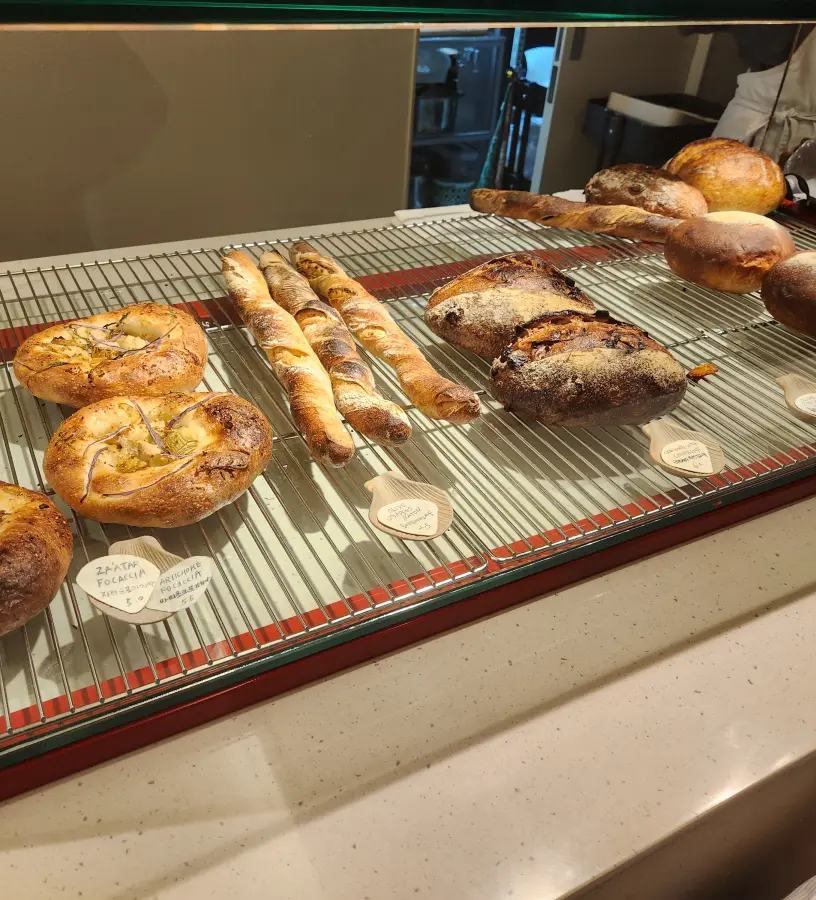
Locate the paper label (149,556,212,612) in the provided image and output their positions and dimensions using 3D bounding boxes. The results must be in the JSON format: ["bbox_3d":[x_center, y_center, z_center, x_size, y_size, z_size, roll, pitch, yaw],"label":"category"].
[{"bbox_3d":[-0.141,0.082,0.481,0.052,0.004,0.037,-24,53,-35],"label":"paper label"}]

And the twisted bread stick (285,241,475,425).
[{"bbox_3d":[-0.040,-0.132,0.805,0.042,0.033,0.405,-13,39,-24],"label":"twisted bread stick"}]

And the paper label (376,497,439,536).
[{"bbox_3d":[0.005,0.048,0.547,0.042,0.003,0.042,-21,42,-32],"label":"paper label"}]

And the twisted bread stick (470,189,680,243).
[{"bbox_3d":[0.288,-0.325,1.126,0.410,0.034,0.042,11,35,7],"label":"twisted bread stick"}]

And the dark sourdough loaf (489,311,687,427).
[{"bbox_3d":[0.160,-0.073,0.714,0.175,0.076,0.130,-3,36,-13],"label":"dark sourdough loaf"}]

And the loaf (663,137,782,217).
[{"bbox_3d":[0.479,-0.409,1.206,0.160,0.090,0.170,-15,39,-26],"label":"loaf"}]

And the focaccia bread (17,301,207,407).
[{"bbox_3d":[-0.250,-0.083,0.688,0.157,0.045,0.147,3,35,-2],"label":"focaccia bread"}]

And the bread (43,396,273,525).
[{"bbox_3d":[-0.181,-0.001,0.585,0.157,0.047,0.154,4,35,-3],"label":"bread"}]

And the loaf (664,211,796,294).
[{"bbox_3d":[0.402,-0.249,0.994,0.152,0.082,0.155,-4,36,-14],"label":"loaf"}]

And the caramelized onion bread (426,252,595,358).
[{"bbox_3d":[0.103,-0.141,0.790,0.178,0.074,0.135,-18,41,-29],"label":"caramelized onion bread"}]

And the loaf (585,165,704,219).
[{"bbox_3d":[0.345,-0.368,1.161,0.175,0.073,0.138,23,38,22],"label":"loaf"}]

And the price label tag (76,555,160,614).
[{"bbox_3d":[-0.173,0.081,0.477,0.048,0.003,0.052,-7,37,-16],"label":"price label tag"}]

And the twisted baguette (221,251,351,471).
[{"bbox_3d":[-0.124,-0.106,0.755,0.042,0.034,0.412,-9,38,-20],"label":"twisted baguette"}]

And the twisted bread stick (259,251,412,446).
[{"bbox_3d":[-0.082,-0.114,0.763,0.037,0.034,0.383,-10,38,-21],"label":"twisted bread stick"}]

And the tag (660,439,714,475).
[{"bbox_3d":[0.224,0.006,0.634,0.044,0.003,0.045,-9,37,-20],"label":"tag"}]

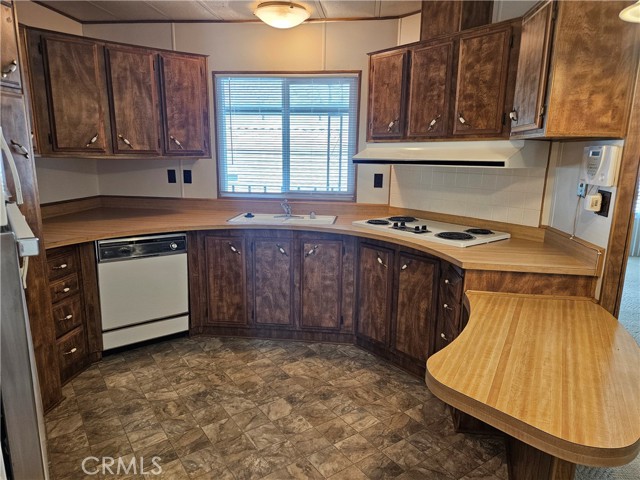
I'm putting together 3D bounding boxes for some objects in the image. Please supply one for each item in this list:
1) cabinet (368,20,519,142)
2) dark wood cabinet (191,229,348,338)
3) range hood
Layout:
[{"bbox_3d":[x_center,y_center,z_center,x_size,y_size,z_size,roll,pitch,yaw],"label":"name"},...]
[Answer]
[{"bbox_3d":[0.863,-1.017,2.954,0.300,0.650,1.190,-8,14,-37],"label":"cabinet"},{"bbox_3d":[-0.296,0.298,3.505,1.196,0.836,0.639,2,11,4],"label":"dark wood cabinet"},{"bbox_3d":[0.839,-0.607,2.972,0.484,0.161,1.254,-8,14,-37],"label":"range hood"}]

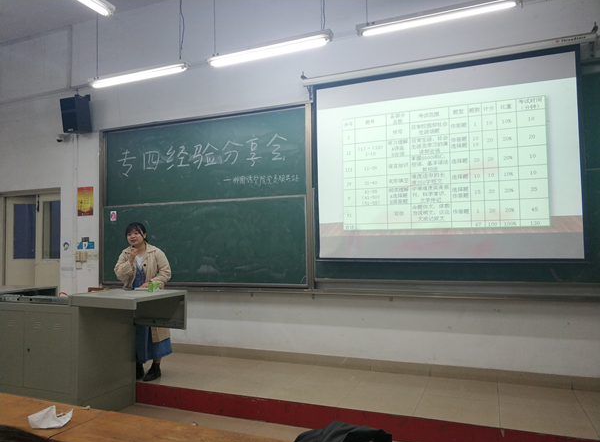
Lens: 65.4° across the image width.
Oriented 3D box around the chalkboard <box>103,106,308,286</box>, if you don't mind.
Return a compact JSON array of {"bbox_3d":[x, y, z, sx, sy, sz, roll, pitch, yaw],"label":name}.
[{"bbox_3d":[-1.258,-0.228,5.665,3.012,2.057,0.100,-2,-3,23],"label":"chalkboard"}]

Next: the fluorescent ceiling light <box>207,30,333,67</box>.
[{"bbox_3d":[-0.270,-1.553,4.206,1.230,0.090,0.120,-2,-3,23],"label":"fluorescent ceiling light"}]

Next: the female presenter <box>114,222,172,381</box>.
[{"bbox_3d":[-1.599,0.791,4.775,0.550,1.580,0.400,-1,-3,6],"label":"female presenter"}]

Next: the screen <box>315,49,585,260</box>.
[{"bbox_3d":[1.315,-0.560,4.530,2.491,1.888,0.060,-2,-3,23],"label":"screen"}]

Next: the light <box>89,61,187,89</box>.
[{"bbox_3d":[-1.630,-1.479,4.716,1.230,0.090,0.120,-2,-3,23],"label":"light"}]

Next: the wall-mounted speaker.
[{"bbox_3d":[-2.965,-1.391,6.202,0.265,0.455,0.230,-2,5,21],"label":"wall-mounted speaker"}]

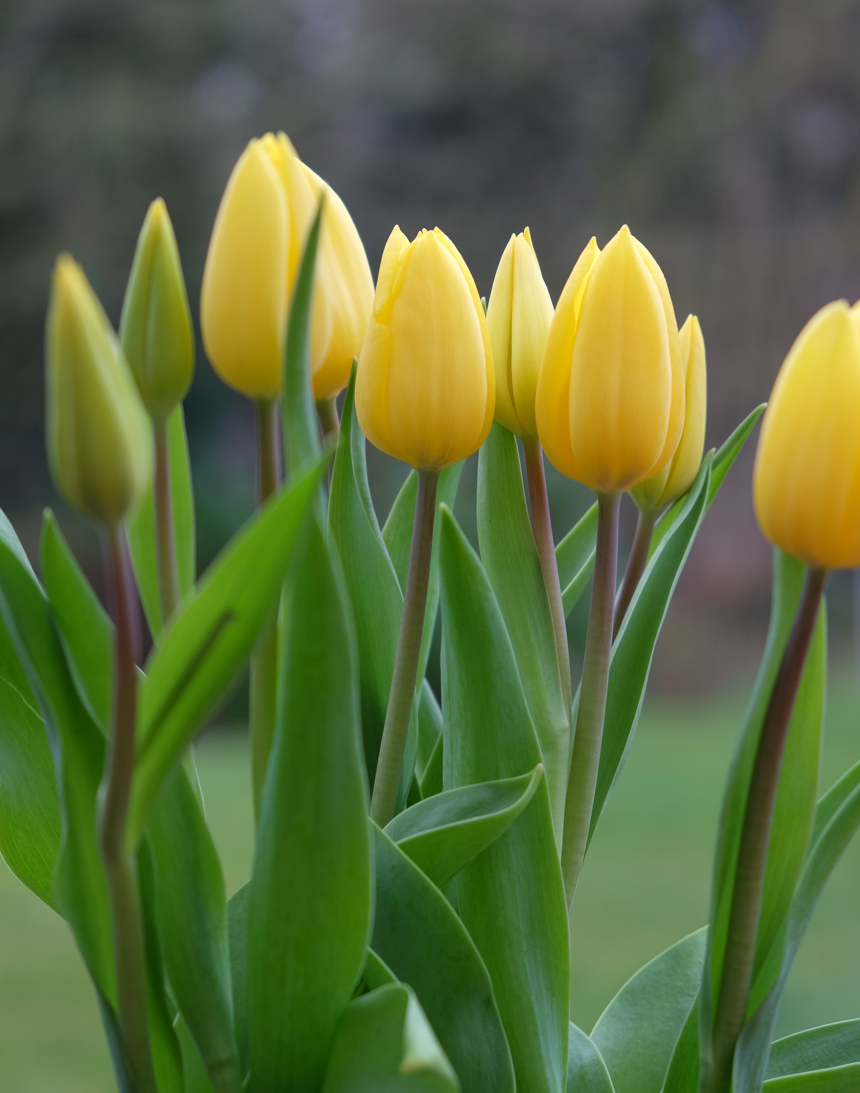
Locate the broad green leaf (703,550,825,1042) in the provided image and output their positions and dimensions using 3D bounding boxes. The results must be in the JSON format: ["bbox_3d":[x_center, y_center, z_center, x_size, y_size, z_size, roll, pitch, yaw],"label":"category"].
[{"bbox_3d":[0.075,0.055,0.660,0.022,0.110,0.022,8,1,0],"label":"broad green leaf"}]

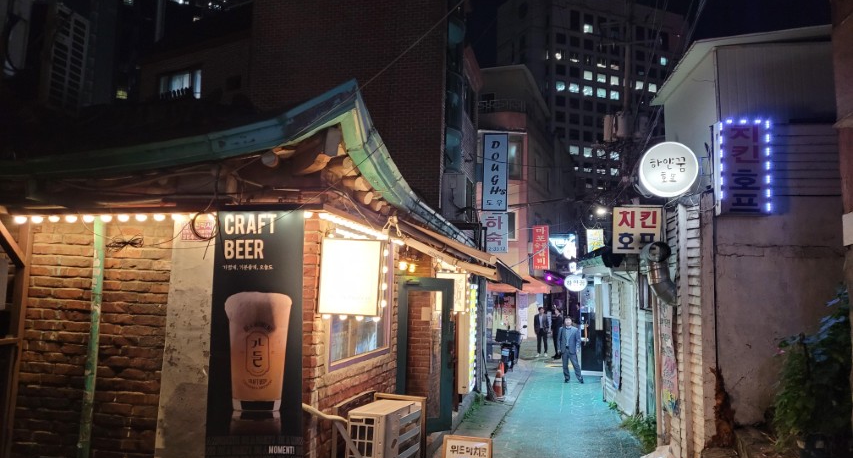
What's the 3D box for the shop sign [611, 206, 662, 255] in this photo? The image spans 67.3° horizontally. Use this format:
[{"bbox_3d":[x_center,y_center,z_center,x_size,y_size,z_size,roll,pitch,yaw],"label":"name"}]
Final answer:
[{"bbox_3d":[2.763,0.017,8.400,0.640,0.600,0.160,1,-7,7],"label":"shop sign"}]

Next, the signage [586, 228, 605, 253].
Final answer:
[{"bbox_3d":[3.956,0.304,15.000,0.410,0.620,0.130,0,-7,10],"label":"signage"}]

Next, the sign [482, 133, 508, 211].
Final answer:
[{"bbox_3d":[1.652,-1.354,15.300,0.580,1.850,0.170,1,-7,9],"label":"sign"}]

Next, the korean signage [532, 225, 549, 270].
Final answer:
[{"bbox_3d":[3.914,0.635,22.000,0.500,1.520,0.170,0,-6,12],"label":"korean signage"}]

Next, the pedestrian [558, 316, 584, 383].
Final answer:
[{"bbox_3d":[3.653,3.059,16.200,0.620,1.690,0.380,1,-7,9],"label":"pedestrian"}]

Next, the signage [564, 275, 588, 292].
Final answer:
[{"bbox_3d":[3.628,1.318,15.500,0.570,0.400,0.140,1,-6,9],"label":"signage"}]

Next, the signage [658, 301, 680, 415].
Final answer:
[{"bbox_3d":[2.806,1.484,7.400,0.030,1.260,0.720,1,-6,10],"label":"signage"}]

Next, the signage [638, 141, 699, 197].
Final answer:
[{"bbox_3d":[2.687,-0.657,7.100,0.620,0.620,0.150,1,-7,8],"label":"signage"}]

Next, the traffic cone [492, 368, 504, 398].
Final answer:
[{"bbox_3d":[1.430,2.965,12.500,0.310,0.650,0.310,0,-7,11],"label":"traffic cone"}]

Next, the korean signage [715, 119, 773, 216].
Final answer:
[{"bbox_3d":[2.721,-0.528,5.500,0.410,0.830,0.190,0,-6,12],"label":"korean signage"}]

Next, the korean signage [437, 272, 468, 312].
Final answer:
[{"bbox_3d":[0.366,0.899,9.100,0.440,0.560,0.160,0,-7,11],"label":"korean signage"}]

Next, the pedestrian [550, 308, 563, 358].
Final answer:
[{"bbox_3d":[4.504,3.627,22.200,0.420,1.730,0.500,4,-7,-17],"label":"pedestrian"}]

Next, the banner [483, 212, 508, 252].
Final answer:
[{"bbox_3d":[1.464,0.074,13.500,0.530,0.900,0.150,0,-6,12],"label":"banner"}]

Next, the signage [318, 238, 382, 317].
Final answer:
[{"bbox_3d":[-0.478,0.299,4.030,0.370,0.470,0.100,1,-6,7],"label":"signage"}]

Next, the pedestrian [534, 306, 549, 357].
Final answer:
[{"bbox_3d":[4.020,3.627,22.500,0.520,1.730,0.340,1,-7,9],"label":"pedestrian"}]

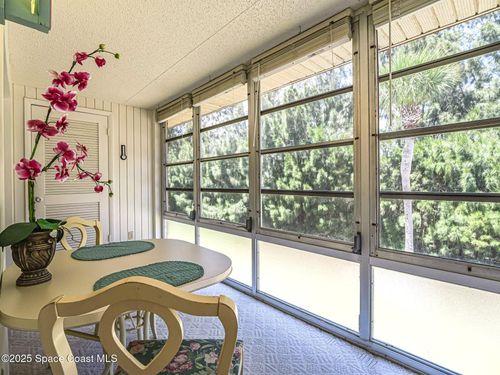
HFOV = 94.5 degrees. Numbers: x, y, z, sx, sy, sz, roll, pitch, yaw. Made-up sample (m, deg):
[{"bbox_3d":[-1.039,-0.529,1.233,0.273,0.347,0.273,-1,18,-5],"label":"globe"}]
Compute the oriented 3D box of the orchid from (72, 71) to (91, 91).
[{"bbox_3d":[-0.754,-0.479,1.034,0.060,0.083,0.073,0,1,-6],"label":"orchid"}]

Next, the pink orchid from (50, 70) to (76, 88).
[{"bbox_3d":[-0.806,-0.464,0.994,0.062,0.076,0.080,0,1,30],"label":"pink orchid"}]

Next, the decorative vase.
[{"bbox_3d":[-0.866,0.279,0.929,0.150,0.205,0.140,-1,1,-43],"label":"decorative vase"}]

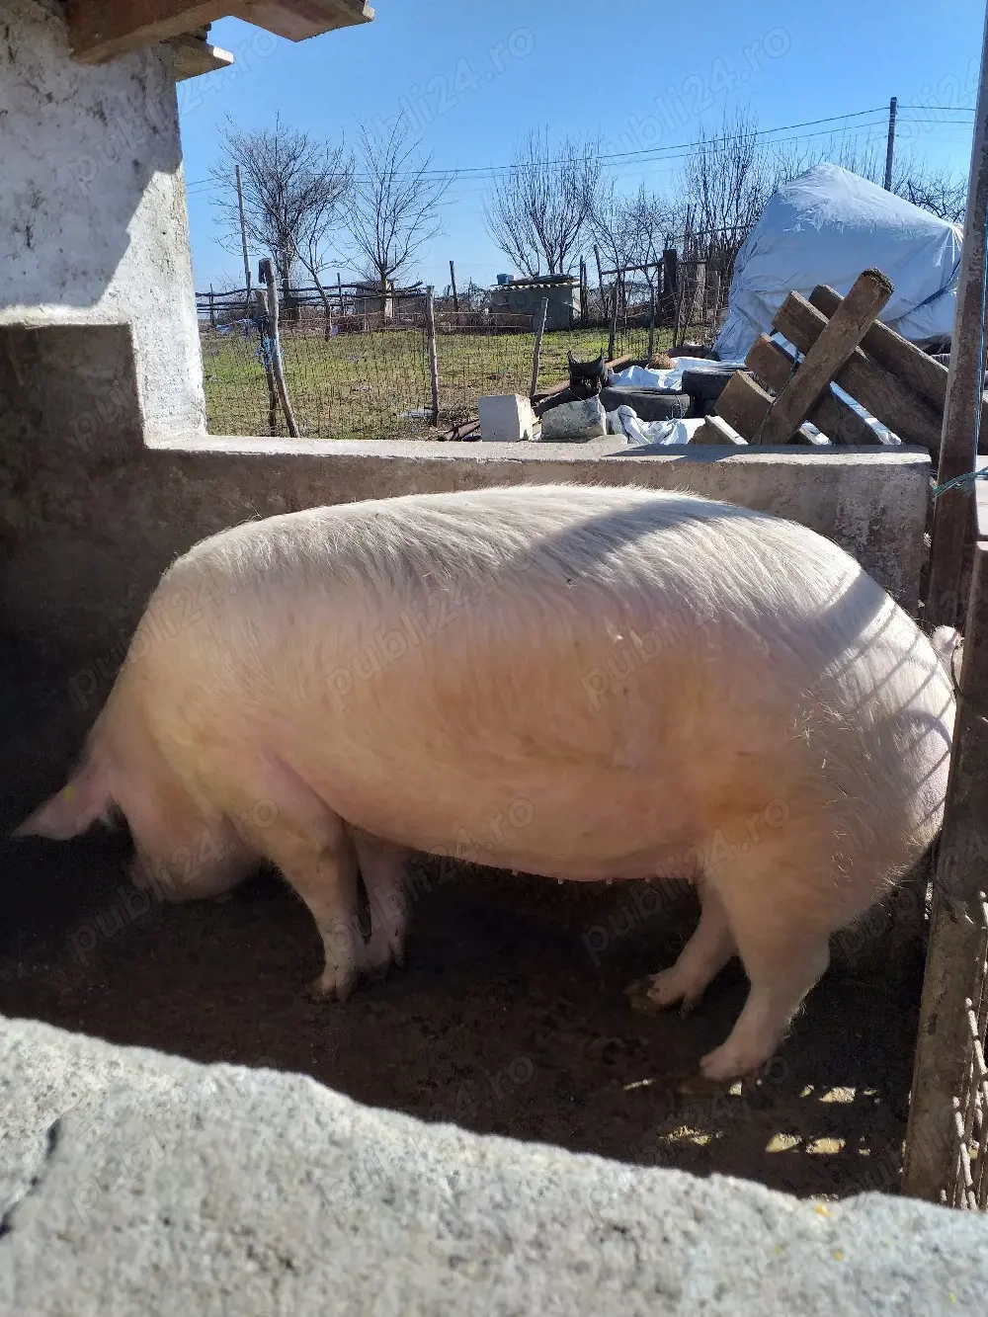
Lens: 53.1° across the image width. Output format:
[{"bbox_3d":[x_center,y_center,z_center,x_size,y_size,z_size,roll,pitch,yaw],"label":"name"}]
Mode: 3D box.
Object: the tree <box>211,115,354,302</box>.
[{"bbox_3d":[-5.690,-11.731,26.619,3.820,5.150,3.820,0,19,0],"label":"tree"}]

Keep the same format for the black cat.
[{"bbox_3d":[0.526,-1.594,5.587,0.220,0.270,0.270,2,19,5],"label":"black cat"}]

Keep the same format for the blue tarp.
[{"bbox_3d":[4.992,-5.688,14.431,3.380,2.720,3.500,0,19,0],"label":"blue tarp"}]

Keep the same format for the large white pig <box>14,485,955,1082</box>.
[{"bbox_3d":[-0.080,0.186,1.739,1.630,1.000,0.520,4,20,12],"label":"large white pig"}]

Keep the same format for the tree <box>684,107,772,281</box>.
[{"bbox_3d":[6.050,-11.389,25.679,2.270,5.210,2.270,0,19,0],"label":"tree"}]

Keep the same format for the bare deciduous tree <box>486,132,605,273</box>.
[{"bbox_3d":[1.577,-13.612,31.258,3.710,5.610,3.710,0,19,0],"label":"bare deciduous tree"}]

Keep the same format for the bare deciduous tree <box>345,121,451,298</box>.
[{"bbox_3d":[-2.503,-11.237,25.732,2.730,4.890,2.730,0,19,0],"label":"bare deciduous tree"}]

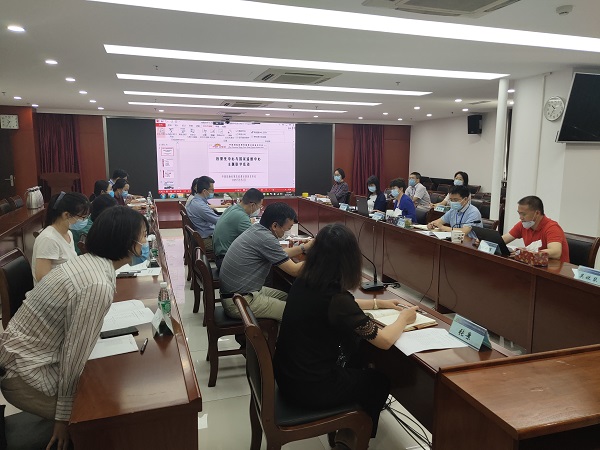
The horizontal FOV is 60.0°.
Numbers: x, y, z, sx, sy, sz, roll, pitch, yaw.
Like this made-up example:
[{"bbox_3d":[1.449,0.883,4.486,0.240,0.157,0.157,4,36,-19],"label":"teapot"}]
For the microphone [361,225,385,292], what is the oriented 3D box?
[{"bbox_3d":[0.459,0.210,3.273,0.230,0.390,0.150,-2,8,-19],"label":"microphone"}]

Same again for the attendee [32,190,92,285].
[{"bbox_3d":[-1.331,0.470,3.281,0.660,1.320,0.470,0,8,-7],"label":"attendee"}]

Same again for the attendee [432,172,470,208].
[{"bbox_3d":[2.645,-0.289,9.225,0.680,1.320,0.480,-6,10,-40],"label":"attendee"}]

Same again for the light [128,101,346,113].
[{"bbox_3d":[-1.285,-2.588,11.466,4.850,0.080,0.420,-1,8,-16],"label":"light"}]

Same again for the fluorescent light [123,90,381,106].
[{"bbox_3d":[-0.705,-2.313,9.520,4.800,0.080,0.420,-1,8,-16],"label":"fluorescent light"}]

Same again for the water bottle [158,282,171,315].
[{"bbox_3d":[-0.649,0.381,2.493,0.064,0.222,0.064,-1,8,-16],"label":"water bottle"}]

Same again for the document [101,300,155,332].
[{"bbox_3d":[-0.923,0.456,2.675,0.280,0.015,0.420,-3,9,-27],"label":"document"}]

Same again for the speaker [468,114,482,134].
[{"bbox_3d":[3.688,-2.118,11.015,0.240,0.390,0.230,7,10,36],"label":"speaker"}]

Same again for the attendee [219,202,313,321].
[{"bbox_3d":[-0.209,0.457,3.793,0.760,1.240,0.520,-1,8,-16],"label":"attendee"}]

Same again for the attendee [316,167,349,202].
[{"bbox_3d":[0.631,-0.386,9.716,0.680,1.320,0.480,-5,10,-36],"label":"attendee"}]

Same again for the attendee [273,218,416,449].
[{"bbox_3d":[0.248,0.616,2.572,0.750,1.270,0.520,-2,8,-19],"label":"attendee"}]

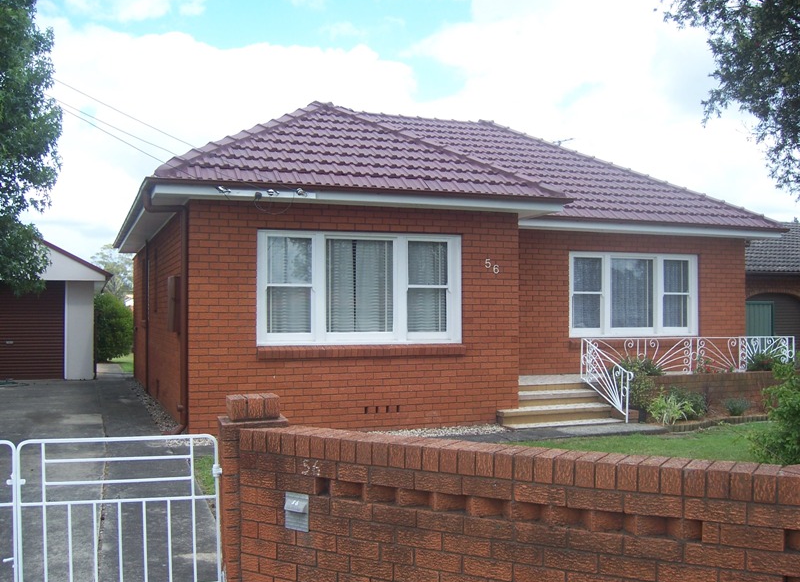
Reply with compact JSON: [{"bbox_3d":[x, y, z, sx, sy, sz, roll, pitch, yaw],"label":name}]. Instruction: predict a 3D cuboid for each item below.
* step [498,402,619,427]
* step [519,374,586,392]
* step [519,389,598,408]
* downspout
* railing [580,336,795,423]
[{"bbox_3d":[2.135,1.724,11.602,1.760,0.175,0.520,0,-2,-21],"label":"step"},{"bbox_3d":[1.913,1.448,13.047,1.500,0.160,1.280,0,-2,-21],"label":"step"},{"bbox_3d":[2.210,1.573,12.203,1.450,0.160,0.500,0,-2,-21],"label":"step"},{"bbox_3d":[-2.832,0.256,10.024,0.540,3.000,0.140,0,-2,-21],"label":"downspout"},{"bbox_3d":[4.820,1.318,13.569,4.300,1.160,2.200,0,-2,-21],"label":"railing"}]

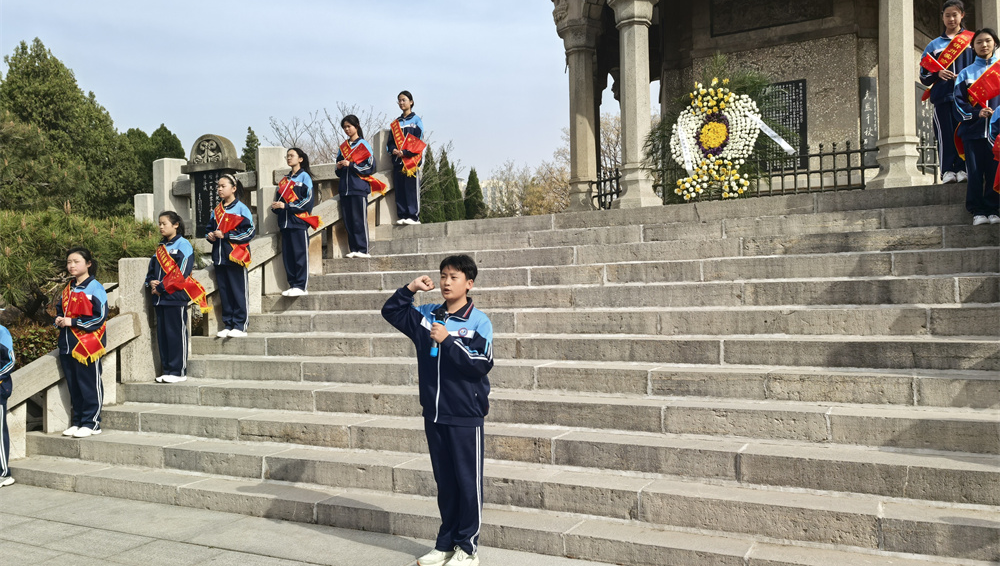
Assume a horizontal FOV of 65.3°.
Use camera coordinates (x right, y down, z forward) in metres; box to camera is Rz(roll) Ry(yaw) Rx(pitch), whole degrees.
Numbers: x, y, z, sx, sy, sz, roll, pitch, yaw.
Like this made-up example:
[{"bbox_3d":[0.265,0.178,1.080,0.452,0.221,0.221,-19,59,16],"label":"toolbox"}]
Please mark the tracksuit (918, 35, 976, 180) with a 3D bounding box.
[{"bbox_3d":[3.730,-1.488,6.502,0.440,1.200,0.290,-2,-1,25],"label":"tracksuit"}]

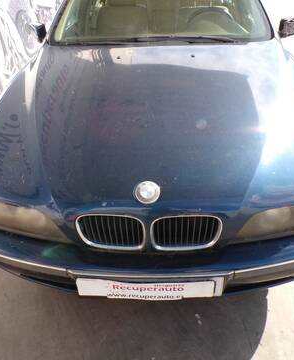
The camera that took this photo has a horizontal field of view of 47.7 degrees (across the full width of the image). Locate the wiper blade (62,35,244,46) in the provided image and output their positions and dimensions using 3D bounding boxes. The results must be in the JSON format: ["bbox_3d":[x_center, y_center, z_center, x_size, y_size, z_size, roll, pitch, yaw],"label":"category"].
[{"bbox_3d":[0.033,-0.907,2.173,1.160,0.050,0.080,0,35,4],"label":"wiper blade"}]

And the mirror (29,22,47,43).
[{"bbox_3d":[-0.813,-1.092,2.471,0.170,0.135,0.110,0,35,4],"label":"mirror"}]

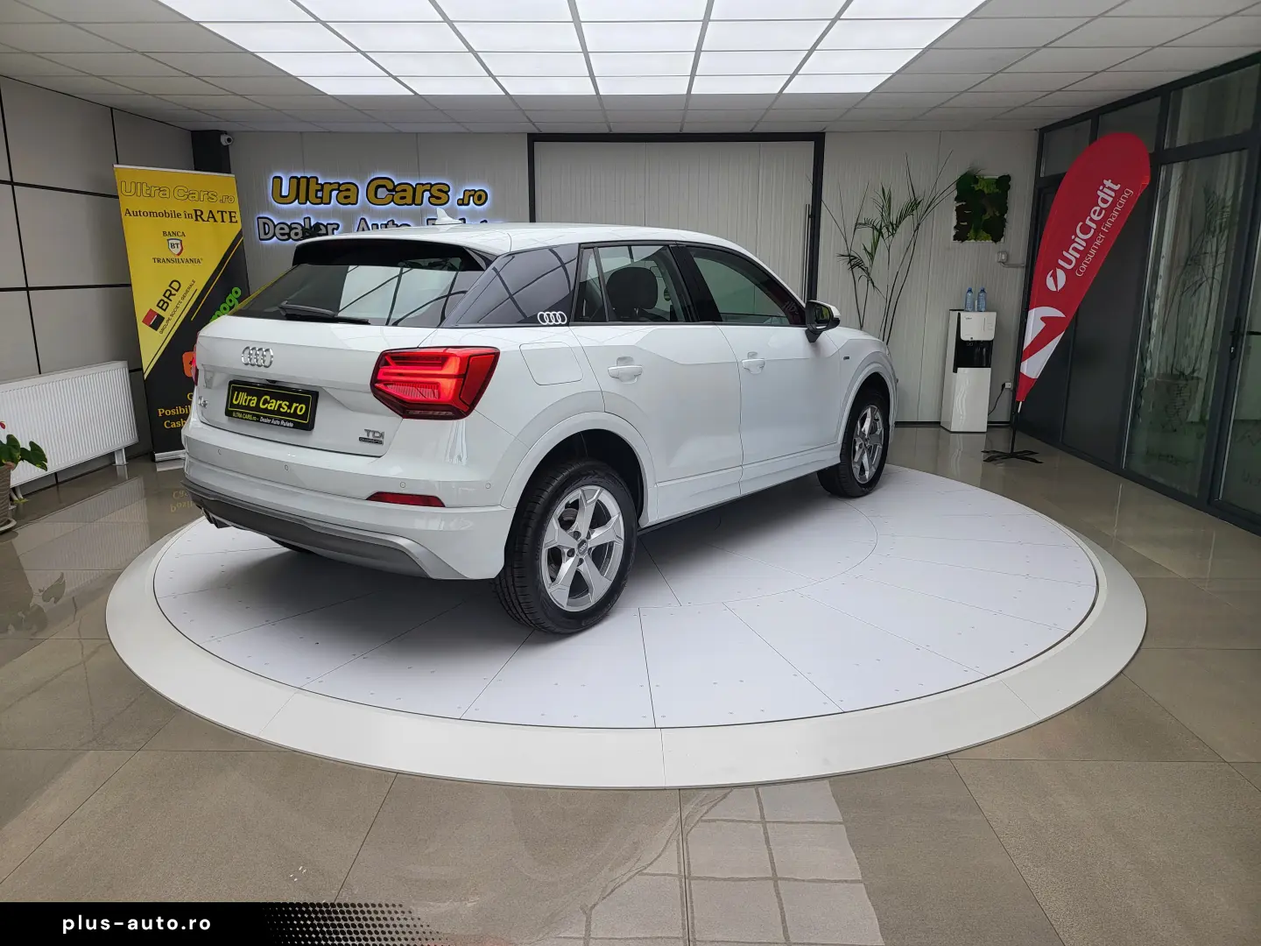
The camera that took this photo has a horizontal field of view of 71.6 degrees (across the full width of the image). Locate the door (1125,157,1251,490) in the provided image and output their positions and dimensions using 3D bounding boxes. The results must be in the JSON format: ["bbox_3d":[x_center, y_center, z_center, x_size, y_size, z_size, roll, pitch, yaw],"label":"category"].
[{"bbox_3d":[3.502,-0.927,5.572,0.070,2.090,0.910,0,13,1],"label":"door"}]

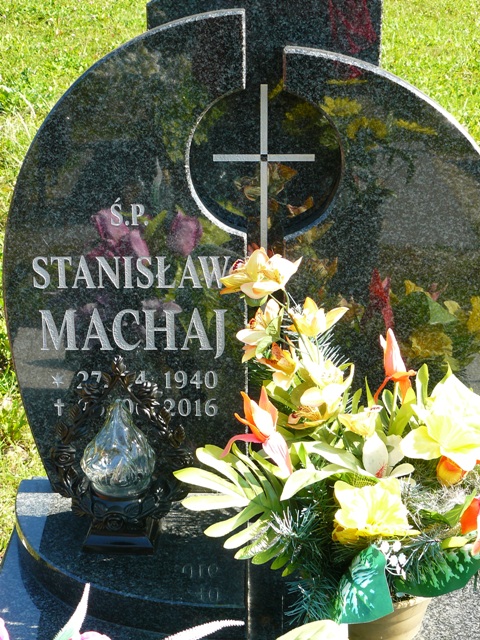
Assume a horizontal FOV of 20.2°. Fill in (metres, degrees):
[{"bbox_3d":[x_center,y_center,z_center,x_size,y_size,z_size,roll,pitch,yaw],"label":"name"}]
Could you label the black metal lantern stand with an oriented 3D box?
[{"bbox_3d":[-0.178,0.189,1.998,0.215,0.309,0.119,2,28,4],"label":"black metal lantern stand"}]

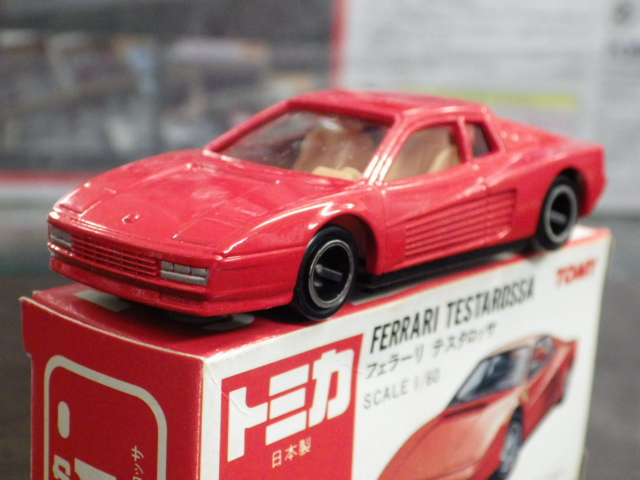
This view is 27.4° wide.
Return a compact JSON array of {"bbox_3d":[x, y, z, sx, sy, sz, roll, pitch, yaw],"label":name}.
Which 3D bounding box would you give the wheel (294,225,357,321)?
[{"bbox_3d":[0.000,0.003,0.137,0.004,0.010,0.010,15,19,40],"label":"wheel"}]

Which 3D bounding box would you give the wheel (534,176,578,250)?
[{"bbox_3d":[0.029,-0.004,0.169,0.004,0.010,0.010,15,19,40],"label":"wheel"}]

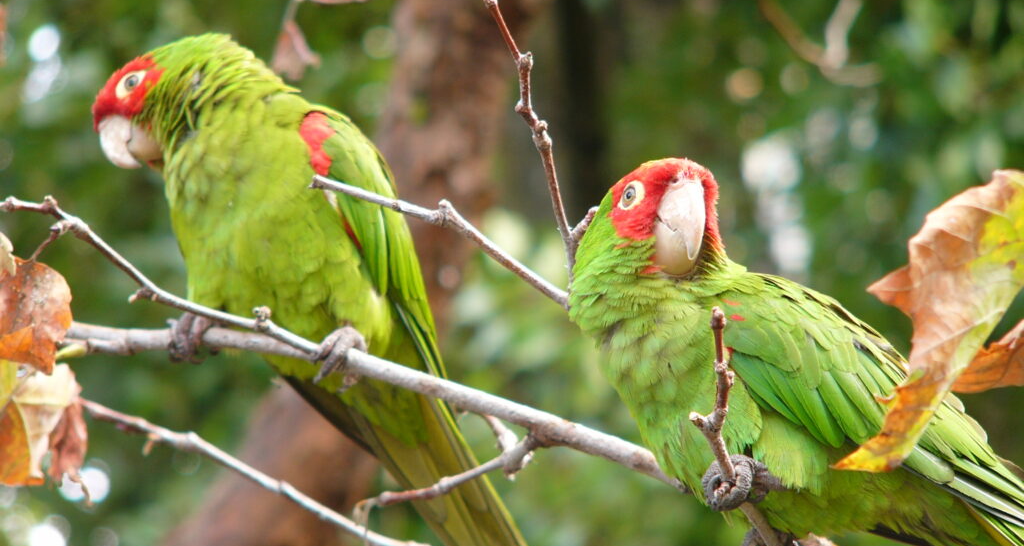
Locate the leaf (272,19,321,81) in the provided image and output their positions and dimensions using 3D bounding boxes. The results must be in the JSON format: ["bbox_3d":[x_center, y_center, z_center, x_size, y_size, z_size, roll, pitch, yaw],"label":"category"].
[{"bbox_3d":[-0.093,-0.096,3.050,0.021,0.027,0.014,1,-5,-6],"label":"leaf"}]

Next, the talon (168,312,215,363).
[{"bbox_3d":[-0.126,0.025,2.780,0.023,0.020,0.019,5,-7,-43],"label":"talon"}]

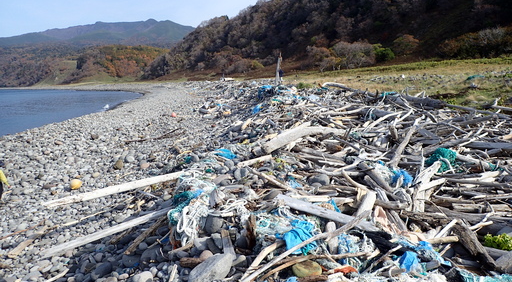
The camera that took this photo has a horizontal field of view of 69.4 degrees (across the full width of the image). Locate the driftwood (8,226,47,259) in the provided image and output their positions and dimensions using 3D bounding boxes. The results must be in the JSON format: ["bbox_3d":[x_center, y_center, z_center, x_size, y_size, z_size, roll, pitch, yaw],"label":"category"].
[{"bbox_3d":[-3.075,1.347,5.025,0.110,0.070,0.687,2,16,10],"label":"driftwood"}]

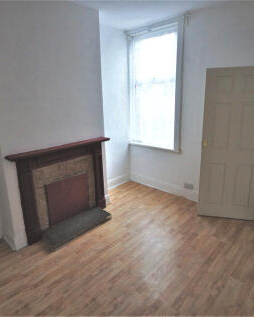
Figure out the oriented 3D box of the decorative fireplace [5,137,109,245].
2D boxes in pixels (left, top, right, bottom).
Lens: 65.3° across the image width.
[{"bbox_3d":[-0.766,0.361,2.591,1.283,1.080,0.190,-14,20,-38],"label":"decorative fireplace"}]

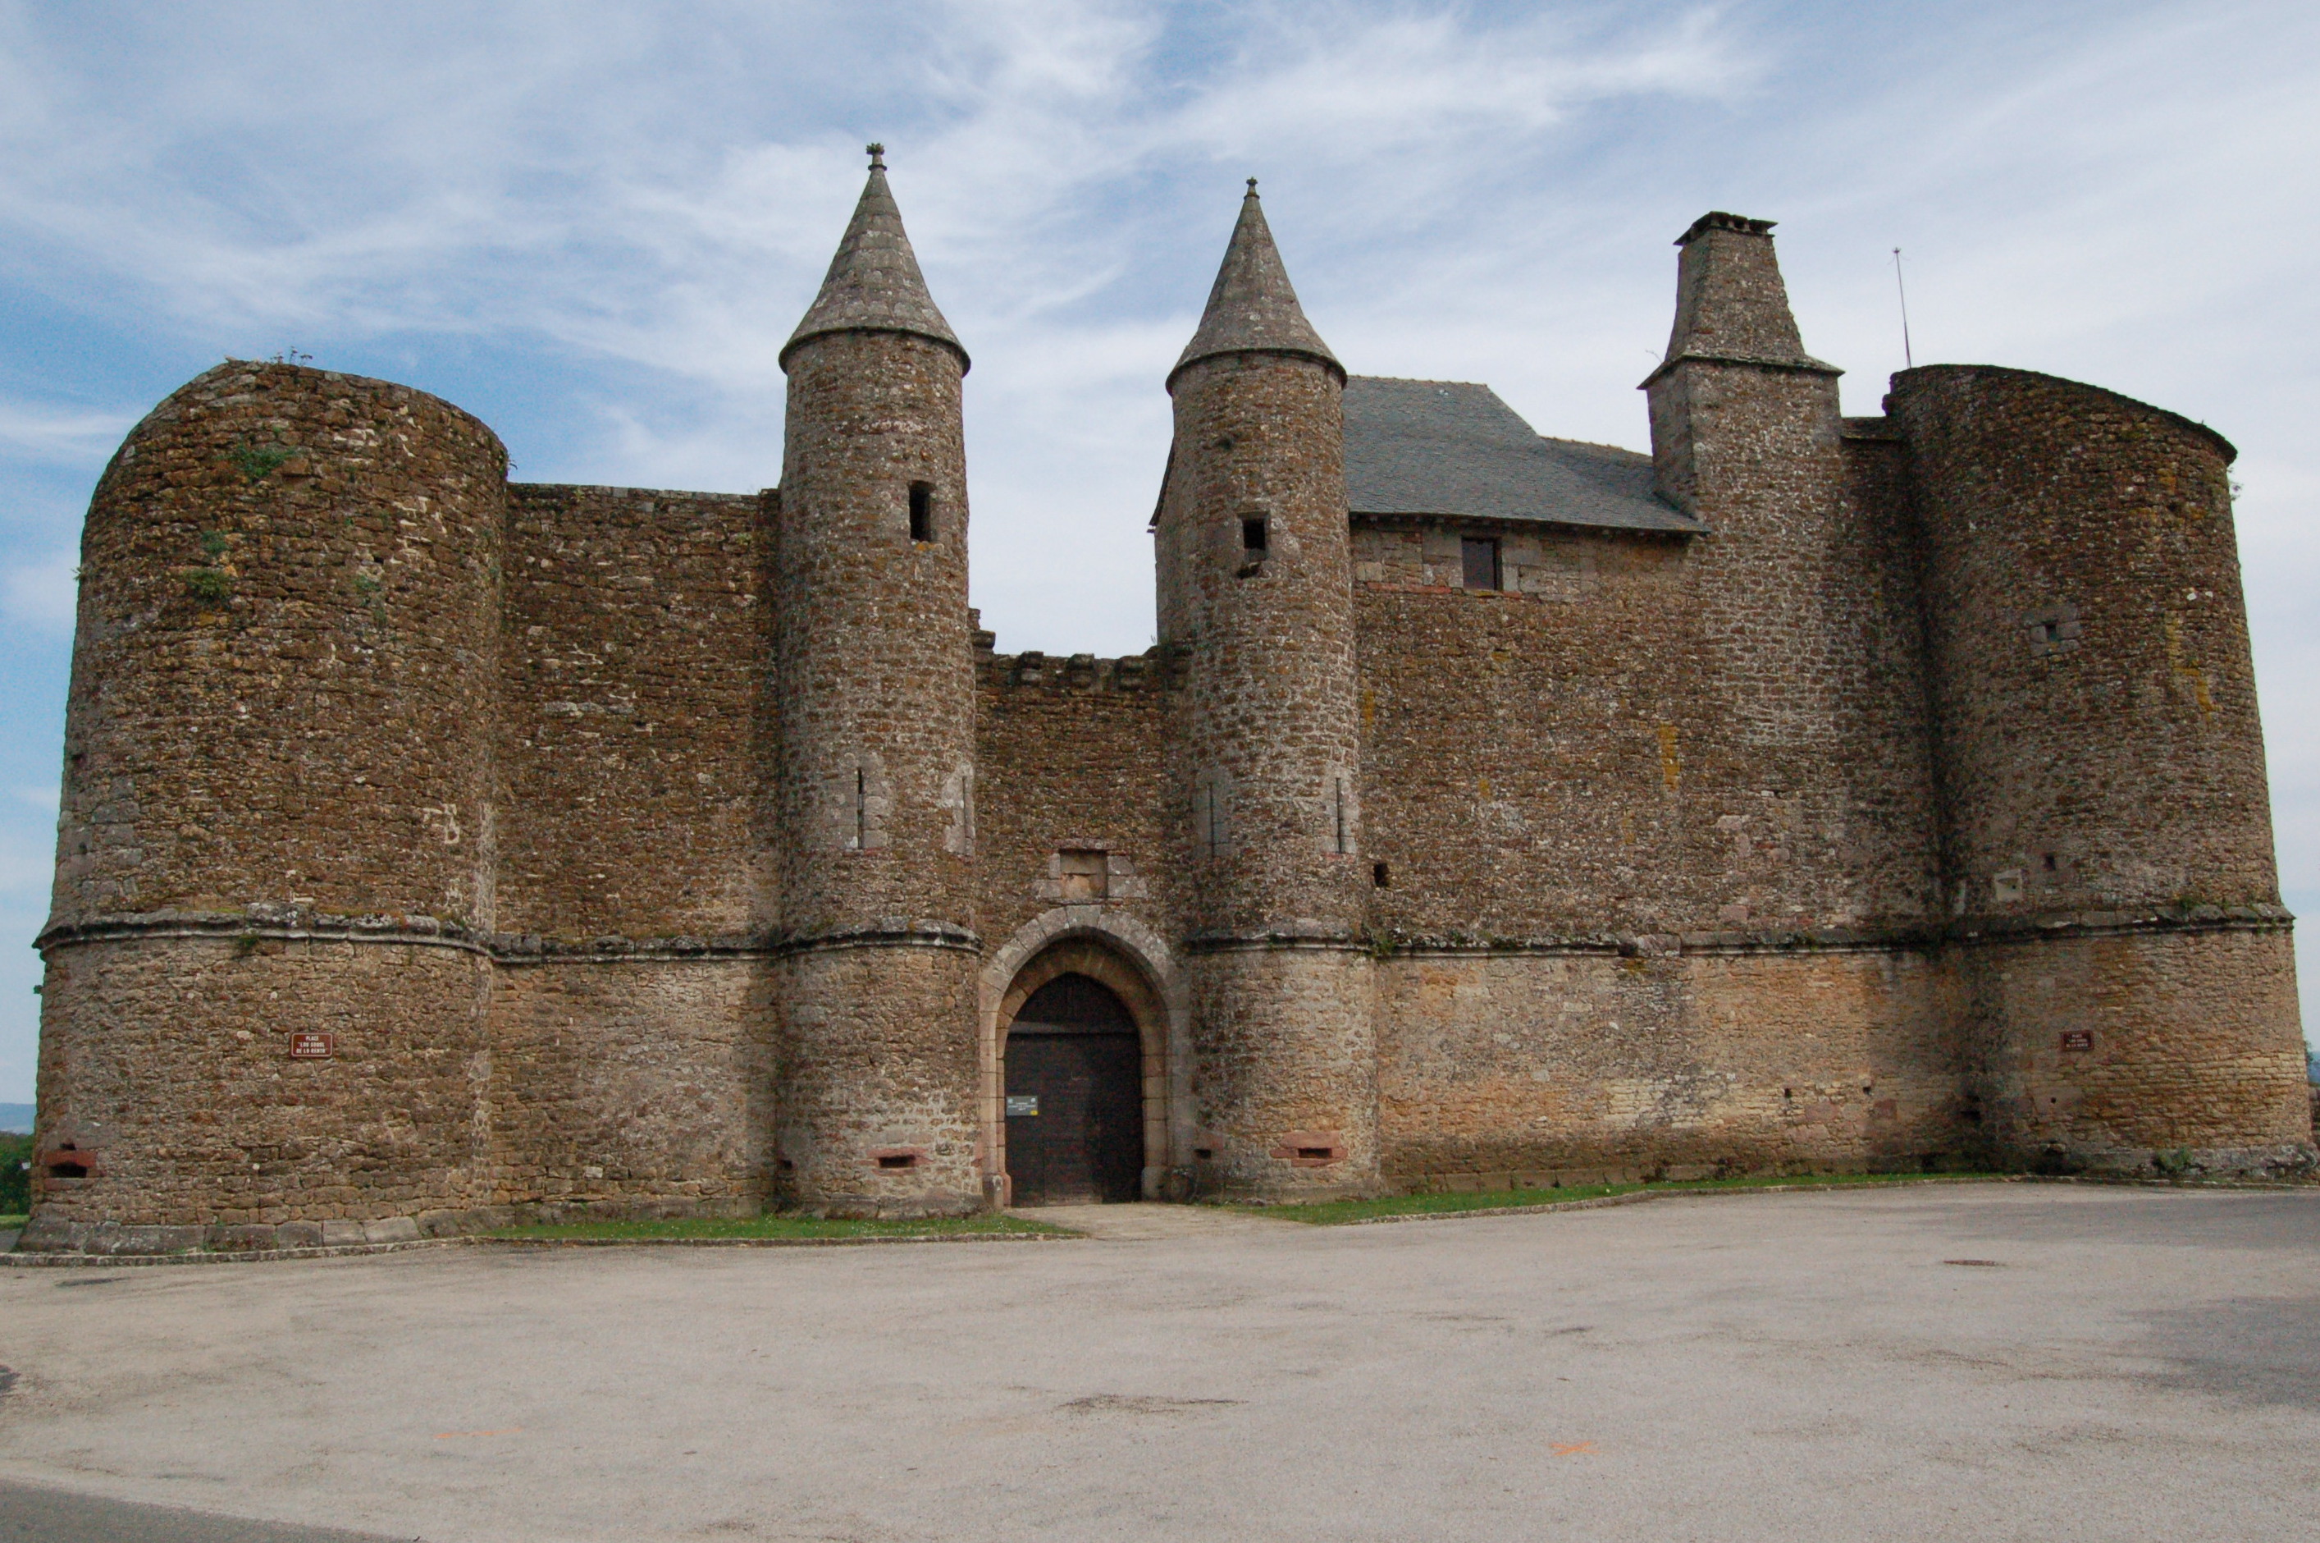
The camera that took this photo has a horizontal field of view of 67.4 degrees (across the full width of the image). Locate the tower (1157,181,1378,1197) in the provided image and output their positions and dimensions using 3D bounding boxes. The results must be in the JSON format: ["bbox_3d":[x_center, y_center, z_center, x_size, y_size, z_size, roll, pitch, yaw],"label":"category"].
[{"bbox_3d":[1.701,-1.796,27.964,3.163,16.786,3.163,1,-11,-10],"label":"tower"}]

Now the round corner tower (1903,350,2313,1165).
[{"bbox_3d":[15.510,-0.152,29.210,5.402,13.277,5.402,-1,-10,0],"label":"round corner tower"}]

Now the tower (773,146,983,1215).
[{"bbox_3d":[-4.241,-1.834,25.891,3.154,16.310,3.154,1,-11,-10],"label":"tower"}]

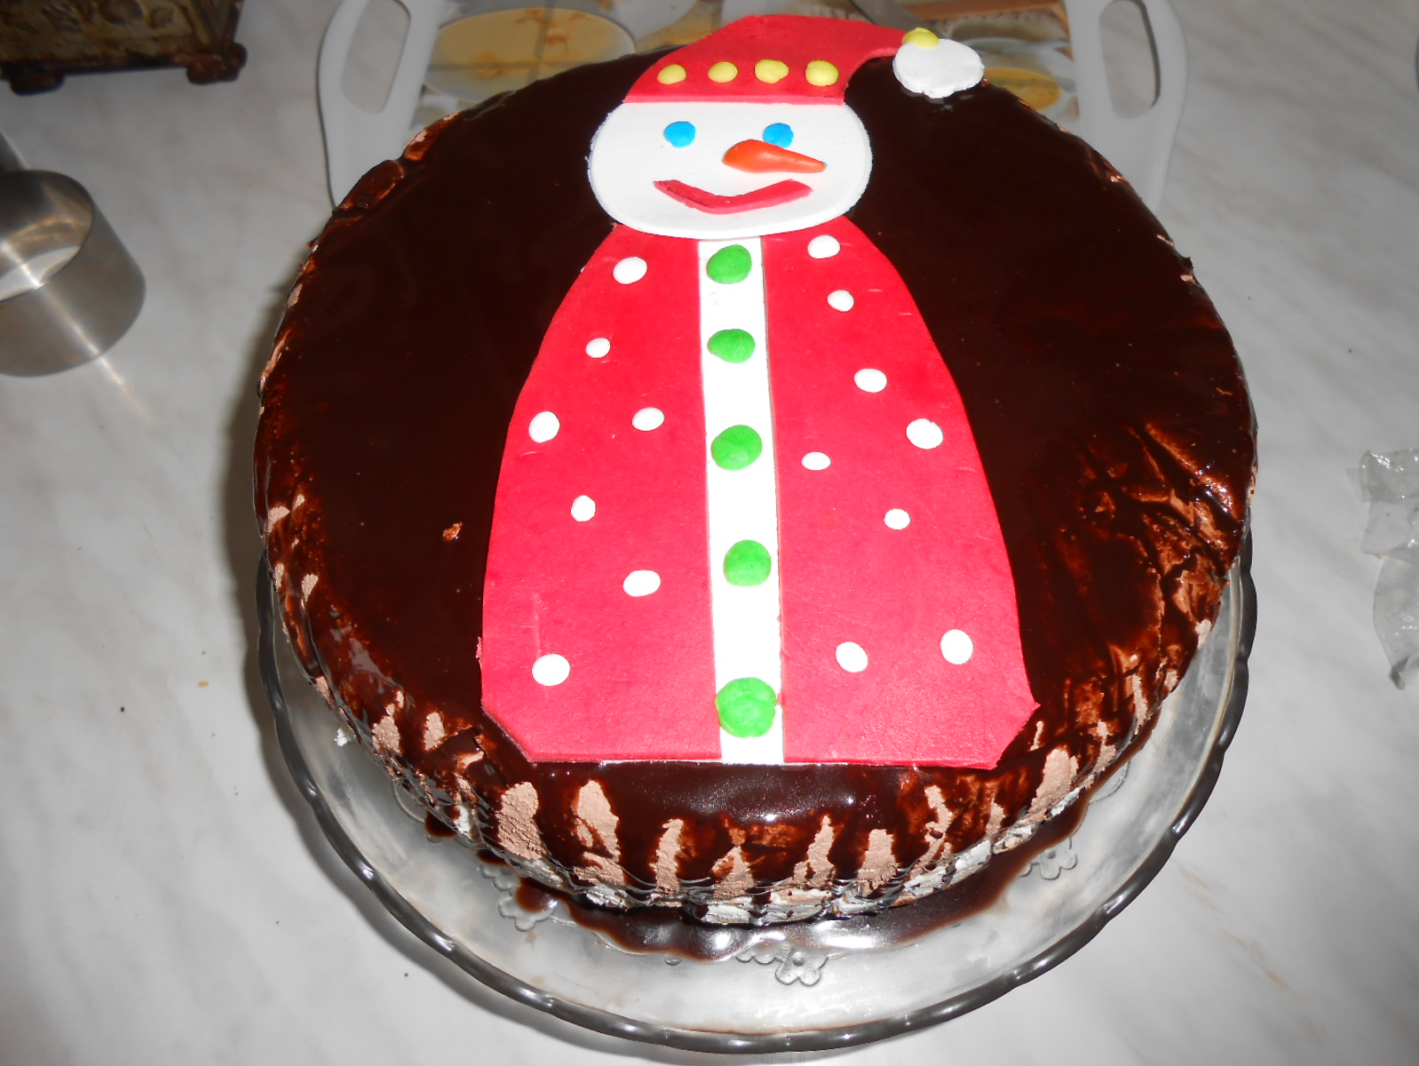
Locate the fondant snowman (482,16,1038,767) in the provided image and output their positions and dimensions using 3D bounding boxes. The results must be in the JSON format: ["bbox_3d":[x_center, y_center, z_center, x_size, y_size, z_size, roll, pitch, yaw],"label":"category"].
[{"bbox_3d":[0.018,-0.066,0.290,0.135,0.016,0.267,-1,57,2],"label":"fondant snowman"}]

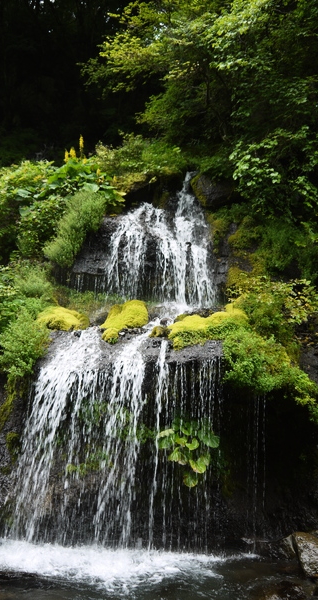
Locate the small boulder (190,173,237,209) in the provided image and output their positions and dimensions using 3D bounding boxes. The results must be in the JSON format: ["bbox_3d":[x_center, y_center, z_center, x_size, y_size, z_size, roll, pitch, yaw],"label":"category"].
[{"bbox_3d":[1.109,-2.189,9.700,0.920,0.700,0.800,1,-3,0],"label":"small boulder"}]

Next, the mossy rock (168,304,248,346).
[{"bbox_3d":[0.785,0.405,7.700,1.230,0.620,0.850,1,-3,0],"label":"mossy rock"}]

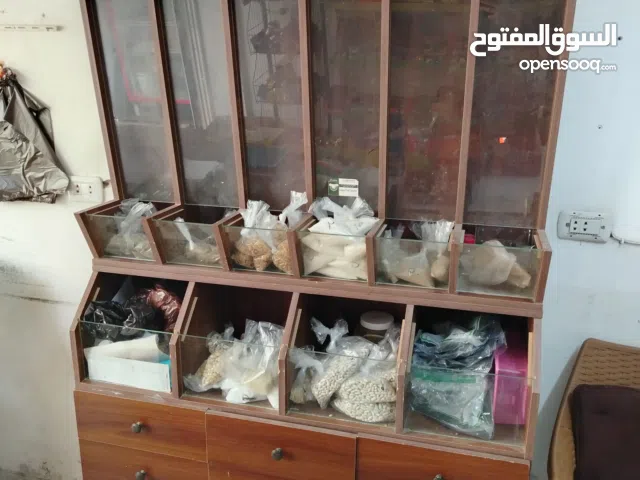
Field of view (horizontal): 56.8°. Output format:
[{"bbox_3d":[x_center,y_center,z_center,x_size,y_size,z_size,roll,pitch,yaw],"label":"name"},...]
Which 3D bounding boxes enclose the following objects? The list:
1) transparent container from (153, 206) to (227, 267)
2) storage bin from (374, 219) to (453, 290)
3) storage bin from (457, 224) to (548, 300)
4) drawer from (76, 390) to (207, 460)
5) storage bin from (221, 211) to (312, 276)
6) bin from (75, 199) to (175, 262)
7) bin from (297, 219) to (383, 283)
[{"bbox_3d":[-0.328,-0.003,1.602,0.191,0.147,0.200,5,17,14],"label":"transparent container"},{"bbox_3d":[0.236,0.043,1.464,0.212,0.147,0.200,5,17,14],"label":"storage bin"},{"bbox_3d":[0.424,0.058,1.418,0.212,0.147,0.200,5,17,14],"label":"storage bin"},{"bbox_3d":[-0.444,0.456,1.773,0.395,0.157,0.360,5,17,14],"label":"drawer"},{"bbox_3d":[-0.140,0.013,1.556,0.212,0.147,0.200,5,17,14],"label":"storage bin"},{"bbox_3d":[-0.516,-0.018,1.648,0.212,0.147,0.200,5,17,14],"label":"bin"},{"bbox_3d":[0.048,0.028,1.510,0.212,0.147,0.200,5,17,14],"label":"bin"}]

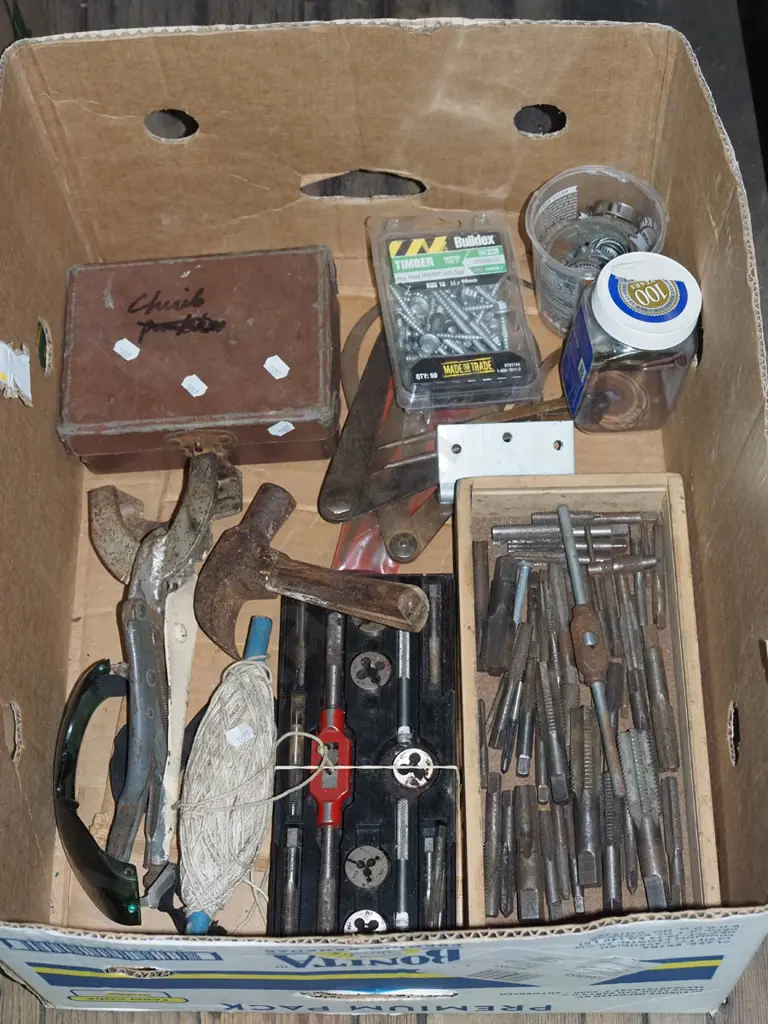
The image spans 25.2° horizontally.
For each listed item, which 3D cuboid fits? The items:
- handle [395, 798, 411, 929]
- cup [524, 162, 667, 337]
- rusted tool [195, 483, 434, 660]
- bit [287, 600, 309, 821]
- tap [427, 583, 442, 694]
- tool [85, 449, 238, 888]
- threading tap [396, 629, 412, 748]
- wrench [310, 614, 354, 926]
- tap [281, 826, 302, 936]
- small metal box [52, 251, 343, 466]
[{"bbox_3d":[0.011,0.211,1.027,0.007,0.007,0.080,0,64,2],"label":"handle"},{"bbox_3d":[0.141,-0.168,1.171,0.092,0.098,0.092,-1,64,2],"label":"cup"},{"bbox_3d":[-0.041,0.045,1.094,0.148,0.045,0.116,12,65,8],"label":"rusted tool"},{"bbox_3d":[-0.053,0.121,1.072,0.009,0.009,0.146,0,64,2],"label":"bit"},{"bbox_3d":[0.032,0.080,1.089,0.009,0.009,0.076,0,64,2],"label":"tap"},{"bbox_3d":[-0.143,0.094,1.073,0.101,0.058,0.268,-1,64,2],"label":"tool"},{"bbox_3d":[0.013,0.108,1.077,0.007,0.007,0.082,-1,64,2],"label":"threading tap"},{"bbox_3d":[-0.032,0.157,1.054,0.026,0.016,0.210,0,64,2],"label":"wrench"},{"bbox_3d":[-0.055,0.222,1.023,0.009,0.009,0.070,-1,64,2],"label":"tap"},{"bbox_3d":[-0.124,-0.103,1.172,0.180,0.058,0.134,-3,64,1],"label":"small metal box"}]

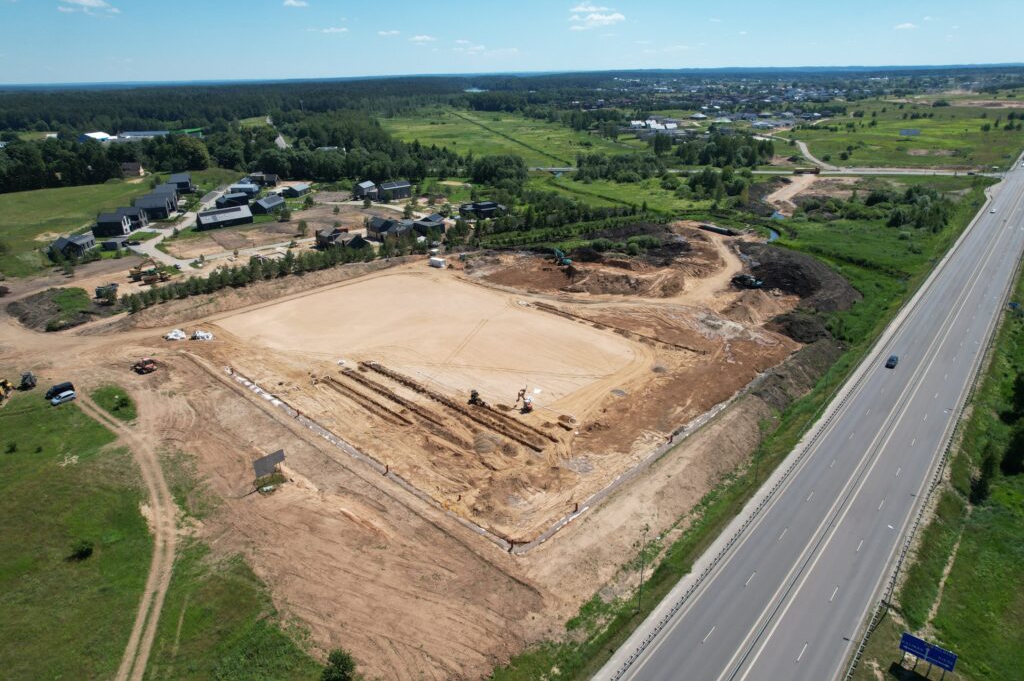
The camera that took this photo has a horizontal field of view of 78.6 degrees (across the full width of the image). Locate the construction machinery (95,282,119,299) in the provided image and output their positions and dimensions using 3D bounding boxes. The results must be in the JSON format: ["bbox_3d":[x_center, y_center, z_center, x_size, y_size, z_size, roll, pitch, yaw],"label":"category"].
[{"bbox_3d":[-131.250,-16.270,202.530,2.500,3.200,6.300,18,29,37],"label":"construction machinery"}]

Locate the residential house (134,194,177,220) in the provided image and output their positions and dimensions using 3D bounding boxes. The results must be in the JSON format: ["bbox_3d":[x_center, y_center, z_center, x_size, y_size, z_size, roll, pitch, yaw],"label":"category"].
[{"bbox_3d":[-176.700,-66.830,311.120,14.000,8.800,19.000,-4,23,-8],"label":"residential house"}]

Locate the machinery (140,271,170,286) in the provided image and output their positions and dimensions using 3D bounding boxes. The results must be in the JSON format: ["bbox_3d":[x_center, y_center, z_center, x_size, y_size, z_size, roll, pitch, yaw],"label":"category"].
[{"bbox_3d":[-121.840,-21.670,214.570,8.200,3.300,2.600,-20,30,-38],"label":"machinery"}]

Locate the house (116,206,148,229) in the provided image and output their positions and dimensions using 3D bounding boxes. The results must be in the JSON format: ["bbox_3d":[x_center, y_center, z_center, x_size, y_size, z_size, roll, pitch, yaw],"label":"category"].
[{"bbox_3d":[-181.470,-58.630,298.470,11.300,8.100,7.300,-3,23,-5],"label":"house"}]

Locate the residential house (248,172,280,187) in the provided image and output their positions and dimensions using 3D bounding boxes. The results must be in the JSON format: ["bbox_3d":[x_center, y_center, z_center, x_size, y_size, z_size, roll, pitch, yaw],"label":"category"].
[{"bbox_3d":[-154.970,-101.240,396.360,16.500,6.600,7.500,4,24,12],"label":"residential house"}]

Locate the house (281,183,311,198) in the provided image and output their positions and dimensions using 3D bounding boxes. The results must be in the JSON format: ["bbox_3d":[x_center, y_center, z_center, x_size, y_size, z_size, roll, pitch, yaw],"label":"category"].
[{"bbox_3d":[-122.740,-86.010,357.320,8.800,5.800,14.000,3,24,9],"label":"house"}]

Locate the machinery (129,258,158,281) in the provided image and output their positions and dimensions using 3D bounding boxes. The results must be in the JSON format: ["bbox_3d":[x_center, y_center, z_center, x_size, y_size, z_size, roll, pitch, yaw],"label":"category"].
[{"bbox_3d":[-129.720,-25.200,219.820,9.000,5.900,2.800,-15,27,-29],"label":"machinery"}]

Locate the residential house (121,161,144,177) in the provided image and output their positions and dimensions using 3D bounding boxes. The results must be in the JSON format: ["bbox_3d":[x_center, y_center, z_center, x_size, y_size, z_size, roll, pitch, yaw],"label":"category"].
[{"bbox_3d":[-269.550,-121.400,444.630,12.000,8.000,6.800,0,23,2],"label":"residential house"}]

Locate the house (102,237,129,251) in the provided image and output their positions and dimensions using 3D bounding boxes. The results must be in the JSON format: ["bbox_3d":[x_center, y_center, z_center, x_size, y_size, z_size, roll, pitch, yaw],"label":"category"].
[{"bbox_3d":[-163.400,-39.300,256.780,6.200,3.000,5.400,-5,23,-10],"label":"house"}]

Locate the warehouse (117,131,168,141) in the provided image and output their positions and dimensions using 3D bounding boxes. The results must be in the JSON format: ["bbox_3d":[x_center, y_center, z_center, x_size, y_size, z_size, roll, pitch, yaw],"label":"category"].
[{"bbox_3d":[-387.970,-214.450,659.410,46.000,8.800,21.000,-2,23,-2],"label":"warehouse"}]

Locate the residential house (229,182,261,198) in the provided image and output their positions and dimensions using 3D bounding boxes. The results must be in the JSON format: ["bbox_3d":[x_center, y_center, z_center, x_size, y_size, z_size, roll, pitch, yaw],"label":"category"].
[{"bbox_3d":[-158.780,-89.720,373.510,14.000,5.500,9.000,0,23,3],"label":"residential house"}]

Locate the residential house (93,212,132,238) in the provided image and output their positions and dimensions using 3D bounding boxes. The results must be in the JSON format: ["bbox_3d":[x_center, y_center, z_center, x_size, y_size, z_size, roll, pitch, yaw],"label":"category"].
[{"bbox_3d":[-178.250,-52.130,280.430,11.000,8.600,8.200,-4,23,-6],"label":"residential house"}]

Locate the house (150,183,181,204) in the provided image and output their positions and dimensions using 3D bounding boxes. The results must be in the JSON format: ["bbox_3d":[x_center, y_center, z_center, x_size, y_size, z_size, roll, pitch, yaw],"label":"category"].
[{"bbox_3d":[-192.630,-81.540,349.520,11.300,9.100,8.300,-5,23,-8],"label":"house"}]

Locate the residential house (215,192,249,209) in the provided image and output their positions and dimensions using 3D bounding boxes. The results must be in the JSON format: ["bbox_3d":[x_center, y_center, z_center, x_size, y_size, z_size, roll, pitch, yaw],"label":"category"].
[{"bbox_3d":[-149.490,-74.690,335.410,8.200,6.000,14.500,16,29,35],"label":"residential house"}]

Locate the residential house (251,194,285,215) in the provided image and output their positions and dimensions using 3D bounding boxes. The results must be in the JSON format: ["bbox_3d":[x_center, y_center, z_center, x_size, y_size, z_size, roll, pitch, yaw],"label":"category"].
[{"bbox_3d":[-128.270,-71.320,328.120,9.000,6.200,17.000,5,24,14],"label":"residential house"}]

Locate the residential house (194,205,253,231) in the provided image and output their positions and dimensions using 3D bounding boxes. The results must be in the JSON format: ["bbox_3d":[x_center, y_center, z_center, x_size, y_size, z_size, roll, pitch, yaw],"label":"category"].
[{"bbox_3d":[-132.330,-56.330,287.150,22.500,7.000,9.400,-21,30,-38],"label":"residential house"}]

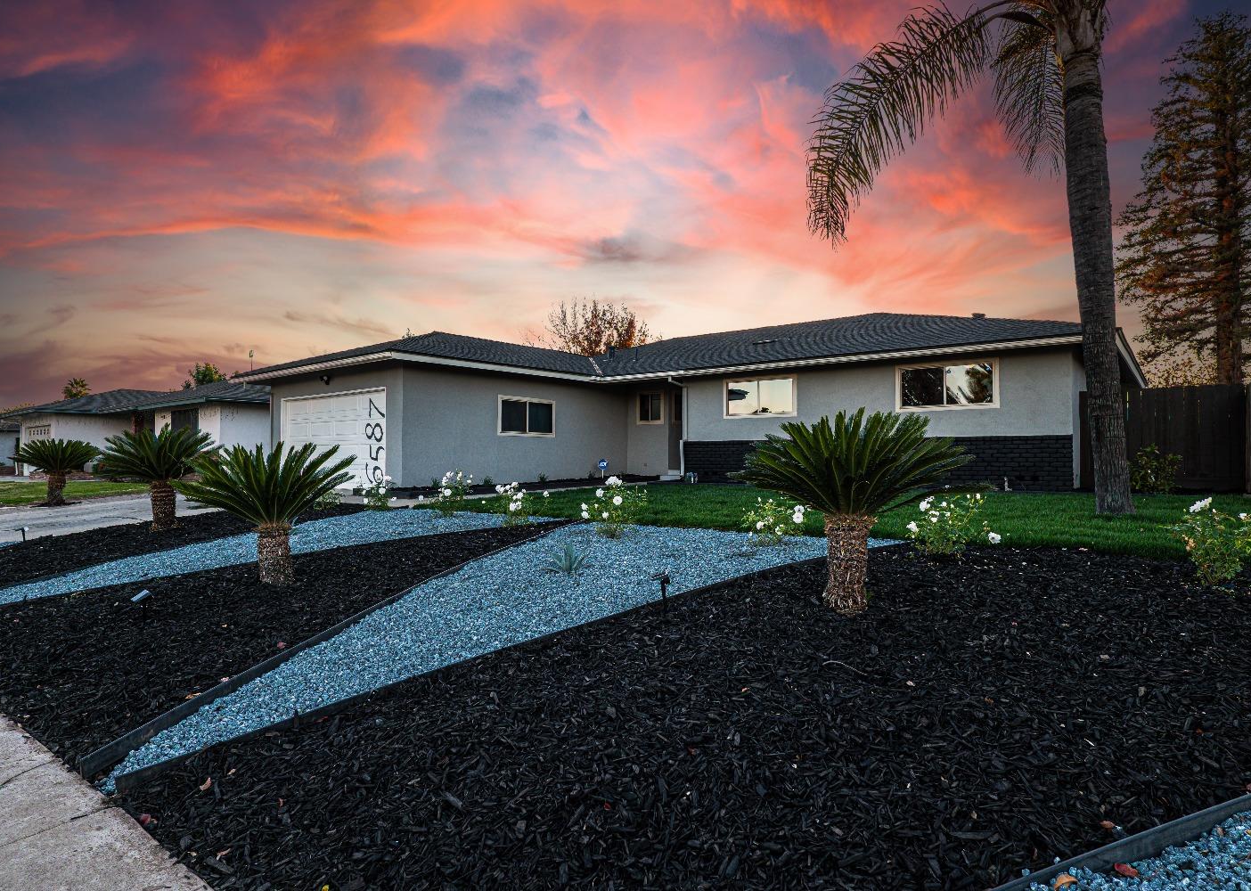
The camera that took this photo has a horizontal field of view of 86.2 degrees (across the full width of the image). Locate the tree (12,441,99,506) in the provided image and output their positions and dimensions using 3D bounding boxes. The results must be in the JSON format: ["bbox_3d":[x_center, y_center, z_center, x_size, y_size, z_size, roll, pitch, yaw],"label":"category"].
[{"bbox_3d":[-10.697,0.495,12.552,1.299,1.226,1.260,0,0,-40],"label":"tree"}]

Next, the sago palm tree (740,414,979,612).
[{"bbox_3d":[1.436,0.413,4.224,1.429,1.287,1.387,0,0,19],"label":"sago palm tree"}]

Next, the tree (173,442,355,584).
[{"bbox_3d":[-2.962,0.554,5.542,1.326,1.161,1.286,0,0,-28],"label":"tree"}]

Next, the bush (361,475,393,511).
[{"bbox_3d":[-3.891,0.732,10.459,0.475,0.548,0.437,0,0,-20],"label":"bush"}]

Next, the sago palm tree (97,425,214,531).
[{"bbox_3d":[-6.234,0.418,8.924,1.278,1.395,1.240,0,0,-35],"label":"sago palm tree"}]

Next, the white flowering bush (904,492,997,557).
[{"bbox_3d":[2.914,0.694,5.984,0.741,0.566,0.681,0,0,26],"label":"white flowering bush"}]

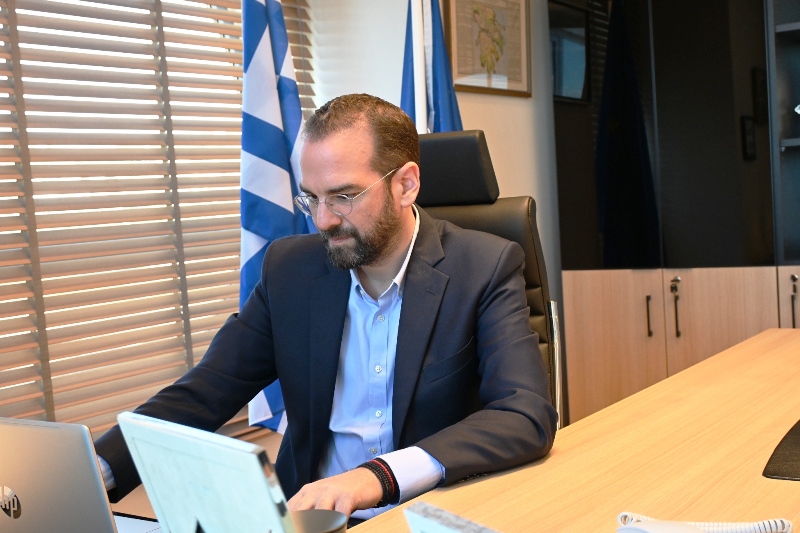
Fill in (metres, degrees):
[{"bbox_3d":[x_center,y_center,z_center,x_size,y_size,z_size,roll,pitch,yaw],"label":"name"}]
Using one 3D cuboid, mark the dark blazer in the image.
[{"bbox_3d":[-0.033,0.226,1.524,0.630,0.640,0.540,-2,5,28],"label":"dark blazer"}]

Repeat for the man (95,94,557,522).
[{"bbox_3d":[-0.060,0.381,1.499,0.680,1.280,0.700,-2,5,28],"label":"man"}]

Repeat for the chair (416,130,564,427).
[{"bbox_3d":[-0.029,0.408,1.572,0.660,1.230,0.680,-2,5,22],"label":"chair"}]

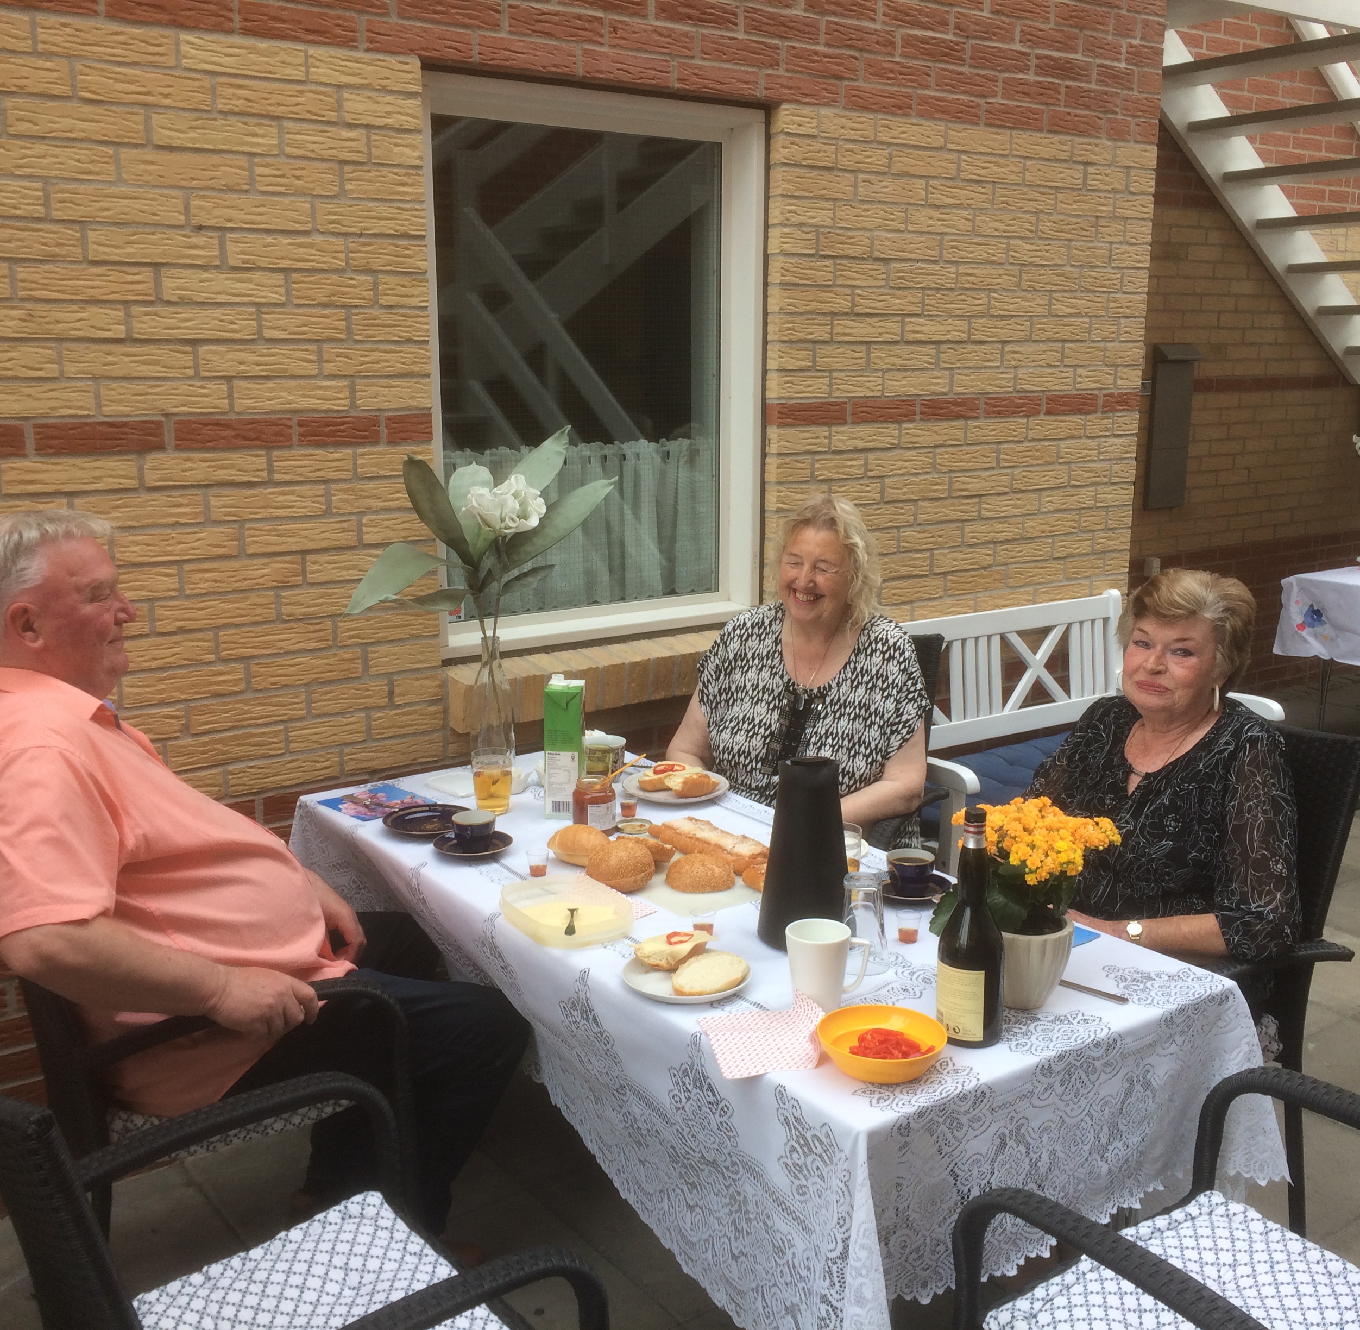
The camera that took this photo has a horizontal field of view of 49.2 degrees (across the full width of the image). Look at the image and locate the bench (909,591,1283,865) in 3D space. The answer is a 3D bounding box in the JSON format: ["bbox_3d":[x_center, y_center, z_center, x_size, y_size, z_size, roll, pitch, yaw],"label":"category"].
[{"bbox_3d":[0.935,0.332,3.860,1.230,0.900,0.580,-9,15,-35],"label":"bench"}]

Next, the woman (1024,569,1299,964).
[{"bbox_3d":[0.743,0.461,2.461,0.520,1.240,0.760,9,15,36],"label":"woman"}]

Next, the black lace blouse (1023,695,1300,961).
[{"bbox_3d":[0.833,0.315,2.546,0.500,0.540,0.360,9,15,36],"label":"black lace blouse"}]

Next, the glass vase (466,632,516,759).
[{"bbox_3d":[-0.381,0.088,3.001,0.092,0.270,0.092,0,12,0],"label":"glass vase"}]

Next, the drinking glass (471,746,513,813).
[{"bbox_3d":[-0.354,0.216,2.788,0.077,0.112,0.077,0,12,0],"label":"drinking glass"}]

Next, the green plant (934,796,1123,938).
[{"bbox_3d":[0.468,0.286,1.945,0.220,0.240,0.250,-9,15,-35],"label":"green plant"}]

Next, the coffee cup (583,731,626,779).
[{"bbox_3d":[-0.154,0.186,2.992,0.092,0.086,0.092,0,12,0],"label":"coffee cup"}]

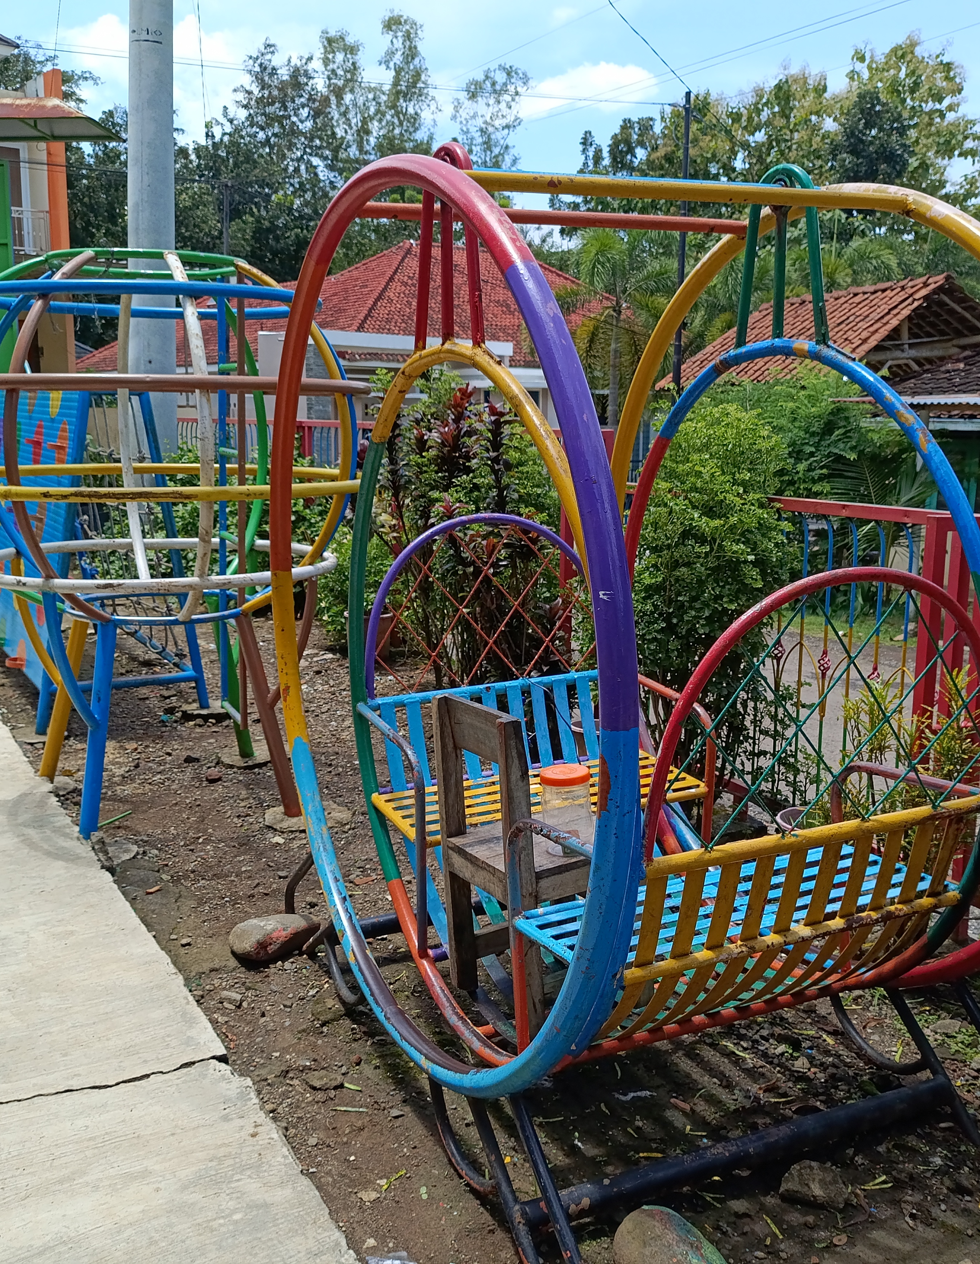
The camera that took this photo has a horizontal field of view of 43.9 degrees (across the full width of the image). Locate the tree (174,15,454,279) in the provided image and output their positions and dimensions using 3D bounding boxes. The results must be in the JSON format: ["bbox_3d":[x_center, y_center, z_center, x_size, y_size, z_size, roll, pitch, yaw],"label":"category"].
[{"bbox_3d":[-4.806,-10.774,34.630,8.200,12.620,7.500,-1,10,-8],"label":"tree"}]

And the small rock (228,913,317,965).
[{"bbox_3d":[-0.584,0.788,3.249,0.240,0.130,0.170,-2,11,-11],"label":"small rock"}]

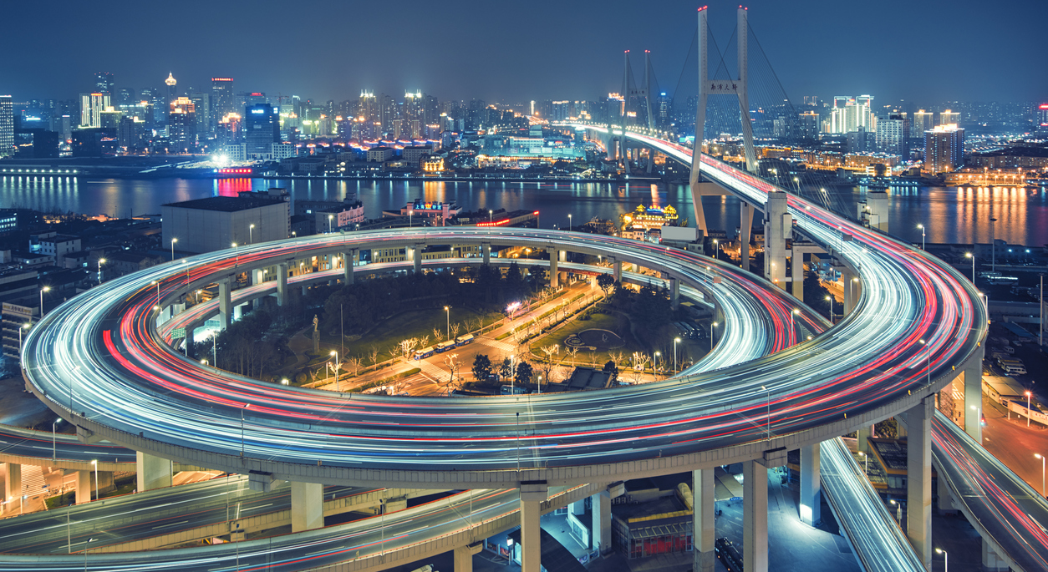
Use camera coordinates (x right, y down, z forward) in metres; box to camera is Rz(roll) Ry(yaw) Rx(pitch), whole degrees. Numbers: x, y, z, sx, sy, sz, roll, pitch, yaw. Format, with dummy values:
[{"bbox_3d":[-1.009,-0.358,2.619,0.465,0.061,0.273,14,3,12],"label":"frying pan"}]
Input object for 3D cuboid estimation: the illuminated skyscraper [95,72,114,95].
[{"bbox_3d":[-1097.519,-483.652,1830.000,37.000,158.000,35.000,-3,14,-14],"label":"illuminated skyscraper"}]

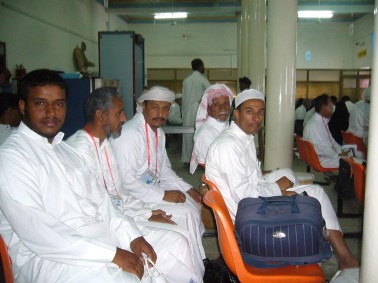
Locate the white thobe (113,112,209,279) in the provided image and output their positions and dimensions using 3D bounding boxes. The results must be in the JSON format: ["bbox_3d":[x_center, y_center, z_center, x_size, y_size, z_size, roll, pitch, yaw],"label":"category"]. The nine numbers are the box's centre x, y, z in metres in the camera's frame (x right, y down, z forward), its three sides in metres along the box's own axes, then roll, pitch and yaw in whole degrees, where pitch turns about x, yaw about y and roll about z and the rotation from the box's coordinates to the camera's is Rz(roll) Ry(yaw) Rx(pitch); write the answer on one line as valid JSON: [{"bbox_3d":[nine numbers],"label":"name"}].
[{"bbox_3d":[-0.190,0.321,2.390,0.660,1.000,0.500,4,8,28],"label":"white thobe"}]

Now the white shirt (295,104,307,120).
[{"bbox_3d":[2.120,-0.508,7.400,0.360,0.450,0.440,-2,7,-11],"label":"white shirt"}]

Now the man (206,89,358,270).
[{"bbox_3d":[0.570,0.286,2.320,0.900,1.170,0.520,-1,7,-5],"label":"man"}]

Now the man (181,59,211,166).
[{"bbox_3d":[0.110,-0.400,6.100,0.500,1.450,0.360,5,9,37],"label":"man"}]

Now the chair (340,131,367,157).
[{"bbox_3d":[2.030,0.251,4.350,0.500,0.740,0.460,-1,7,-9],"label":"chair"}]

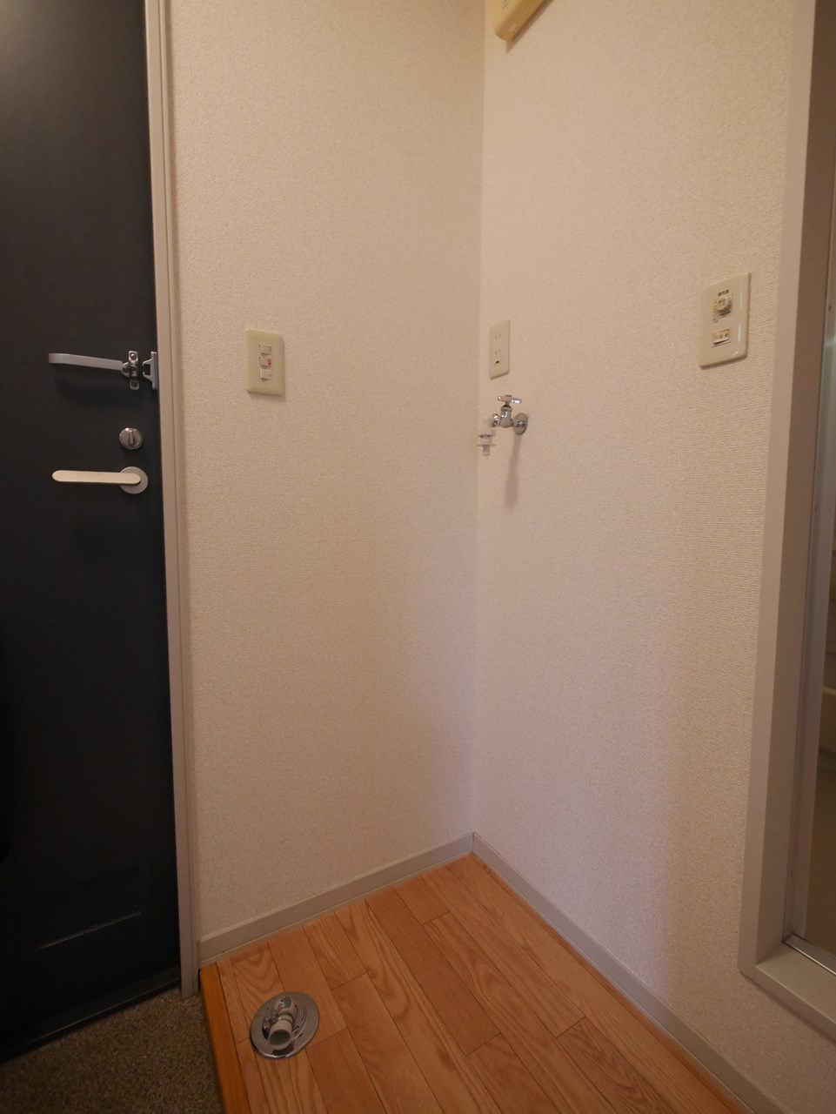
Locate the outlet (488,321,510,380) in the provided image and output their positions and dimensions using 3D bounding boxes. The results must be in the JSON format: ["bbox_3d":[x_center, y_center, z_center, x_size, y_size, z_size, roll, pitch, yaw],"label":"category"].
[{"bbox_3d":[0.188,-0.484,1.206,0.009,0.120,0.070,-3,6,-31],"label":"outlet"}]

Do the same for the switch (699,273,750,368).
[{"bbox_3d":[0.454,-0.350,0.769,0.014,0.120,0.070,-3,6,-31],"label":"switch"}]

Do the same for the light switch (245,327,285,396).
[{"bbox_3d":[-0.294,-0.376,1.002,0.070,0.120,0.010,-3,6,-31],"label":"light switch"}]

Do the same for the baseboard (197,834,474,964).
[{"bbox_3d":[-0.140,0.770,1.194,0.685,0.057,0.010,-3,6,-31],"label":"baseboard"}]

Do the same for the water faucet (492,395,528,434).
[{"bbox_3d":[0.196,-0.312,1.131,0.087,0.084,0.052,-3,6,-31],"label":"water faucet"}]

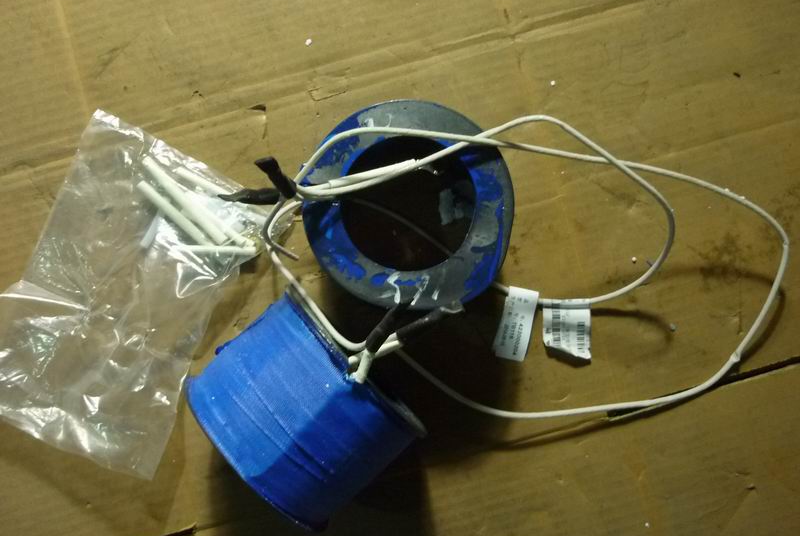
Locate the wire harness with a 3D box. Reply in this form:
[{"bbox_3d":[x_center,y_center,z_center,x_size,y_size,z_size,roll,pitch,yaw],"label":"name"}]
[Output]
[{"bbox_3d":[0.070,0.004,0.393,0.274,0.075,0.152,0,88,0],"label":"wire harness"}]

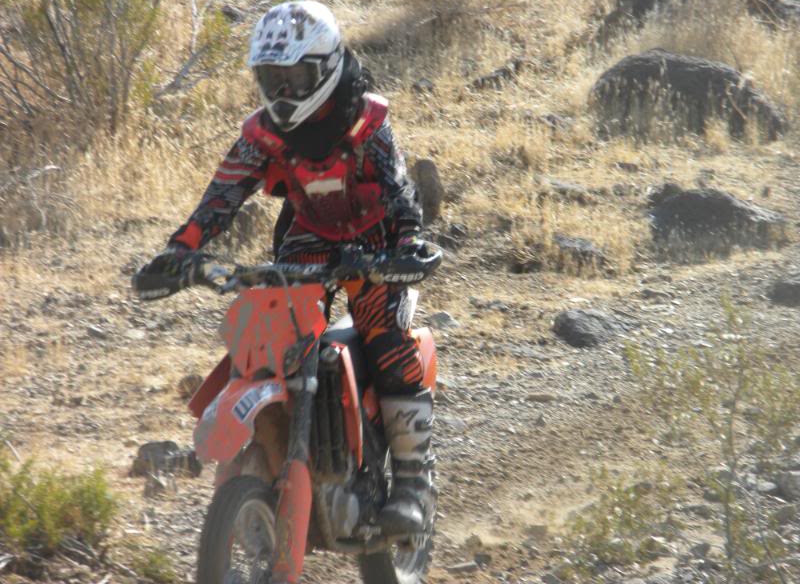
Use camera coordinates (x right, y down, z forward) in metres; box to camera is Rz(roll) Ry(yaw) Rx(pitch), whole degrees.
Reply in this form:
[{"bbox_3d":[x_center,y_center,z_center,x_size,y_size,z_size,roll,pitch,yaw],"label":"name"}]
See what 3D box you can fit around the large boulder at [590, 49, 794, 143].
[{"bbox_3d":[1.421,-0.970,29.500,0.970,0.460,0.660,0,5,0],"label":"large boulder"}]

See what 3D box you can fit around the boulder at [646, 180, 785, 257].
[{"bbox_3d":[1.347,-0.303,25.500,0.580,0.320,0.430,0,5,0],"label":"boulder"}]

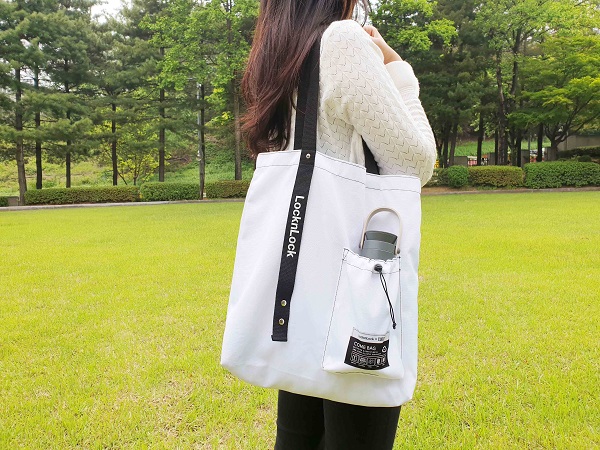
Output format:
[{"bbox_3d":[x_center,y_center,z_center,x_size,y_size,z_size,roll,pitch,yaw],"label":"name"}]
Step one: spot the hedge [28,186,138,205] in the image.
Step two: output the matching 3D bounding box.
[{"bbox_3d":[-7.319,-1.001,15.300,3.600,0.520,0.750,-1,7,-3],"label":"hedge"}]

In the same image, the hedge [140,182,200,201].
[{"bbox_3d":[-4.394,-1.143,15.400,1.825,0.567,0.750,-1,6,-3],"label":"hedge"}]

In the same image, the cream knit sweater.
[{"bbox_3d":[0.060,-0.175,1.070,0.370,0.530,0.430,-5,8,-34],"label":"cream knit sweater"}]

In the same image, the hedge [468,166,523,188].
[{"bbox_3d":[6.706,-1.653,15.500,1.509,0.673,0.800,-1,6,0],"label":"hedge"}]

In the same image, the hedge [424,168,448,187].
[{"bbox_3d":[4.566,-1.640,15.700,0.972,0.595,0.700,-1,6,0],"label":"hedge"}]

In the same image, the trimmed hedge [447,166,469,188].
[{"bbox_3d":[5.267,-1.593,15.100,0.700,0.710,0.700,-1,6,0],"label":"trimmed hedge"}]

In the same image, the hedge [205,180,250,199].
[{"bbox_3d":[-2.321,-1.221,15.500,1.730,0.577,0.750,-1,6,-2],"label":"hedge"}]

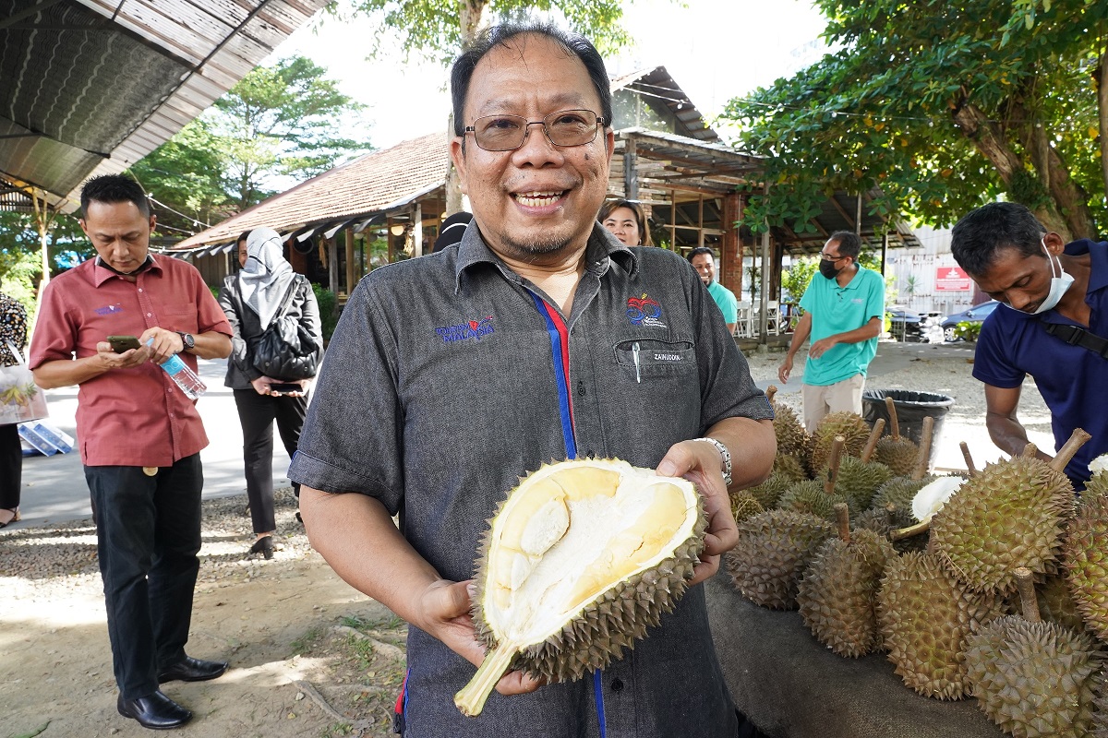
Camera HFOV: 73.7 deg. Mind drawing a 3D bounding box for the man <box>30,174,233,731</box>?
[{"bbox_3d":[-1.270,0.235,2.320,0.470,1.680,0.580,4,7,39],"label":"man"}]

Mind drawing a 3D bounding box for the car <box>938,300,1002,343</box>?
[{"bbox_3d":[14.300,-1.693,25.049,4.200,1.480,1.720,0,5,-2],"label":"car"}]

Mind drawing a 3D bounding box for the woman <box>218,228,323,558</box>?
[{"bbox_3d":[-1.470,0.122,3.806,0.520,1.640,0.470,-2,6,-23],"label":"woman"}]

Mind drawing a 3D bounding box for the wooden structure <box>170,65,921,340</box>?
[{"bbox_3d":[0.392,-5.009,26.094,19.500,7.900,18.500,-5,7,-43],"label":"wooden structure"}]

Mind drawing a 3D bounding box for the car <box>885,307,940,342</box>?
[{"bbox_3d":[11.000,-1.746,25.747,4.200,1.460,1.720,4,6,37],"label":"car"}]

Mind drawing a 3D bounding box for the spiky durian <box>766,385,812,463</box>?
[{"bbox_3d":[0.652,0.159,2.100,0.175,0.230,0.175,-12,6,1],"label":"spiky durian"}]

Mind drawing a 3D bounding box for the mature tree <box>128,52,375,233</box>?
[{"bbox_3d":[-13.700,-7.790,31.934,11.000,12.400,10.500,0,5,0],"label":"mature tree"}]

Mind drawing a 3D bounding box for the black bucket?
[{"bbox_3d":[2.080,0.531,4.382,0.570,0.720,0.570,0,5,0],"label":"black bucket"}]

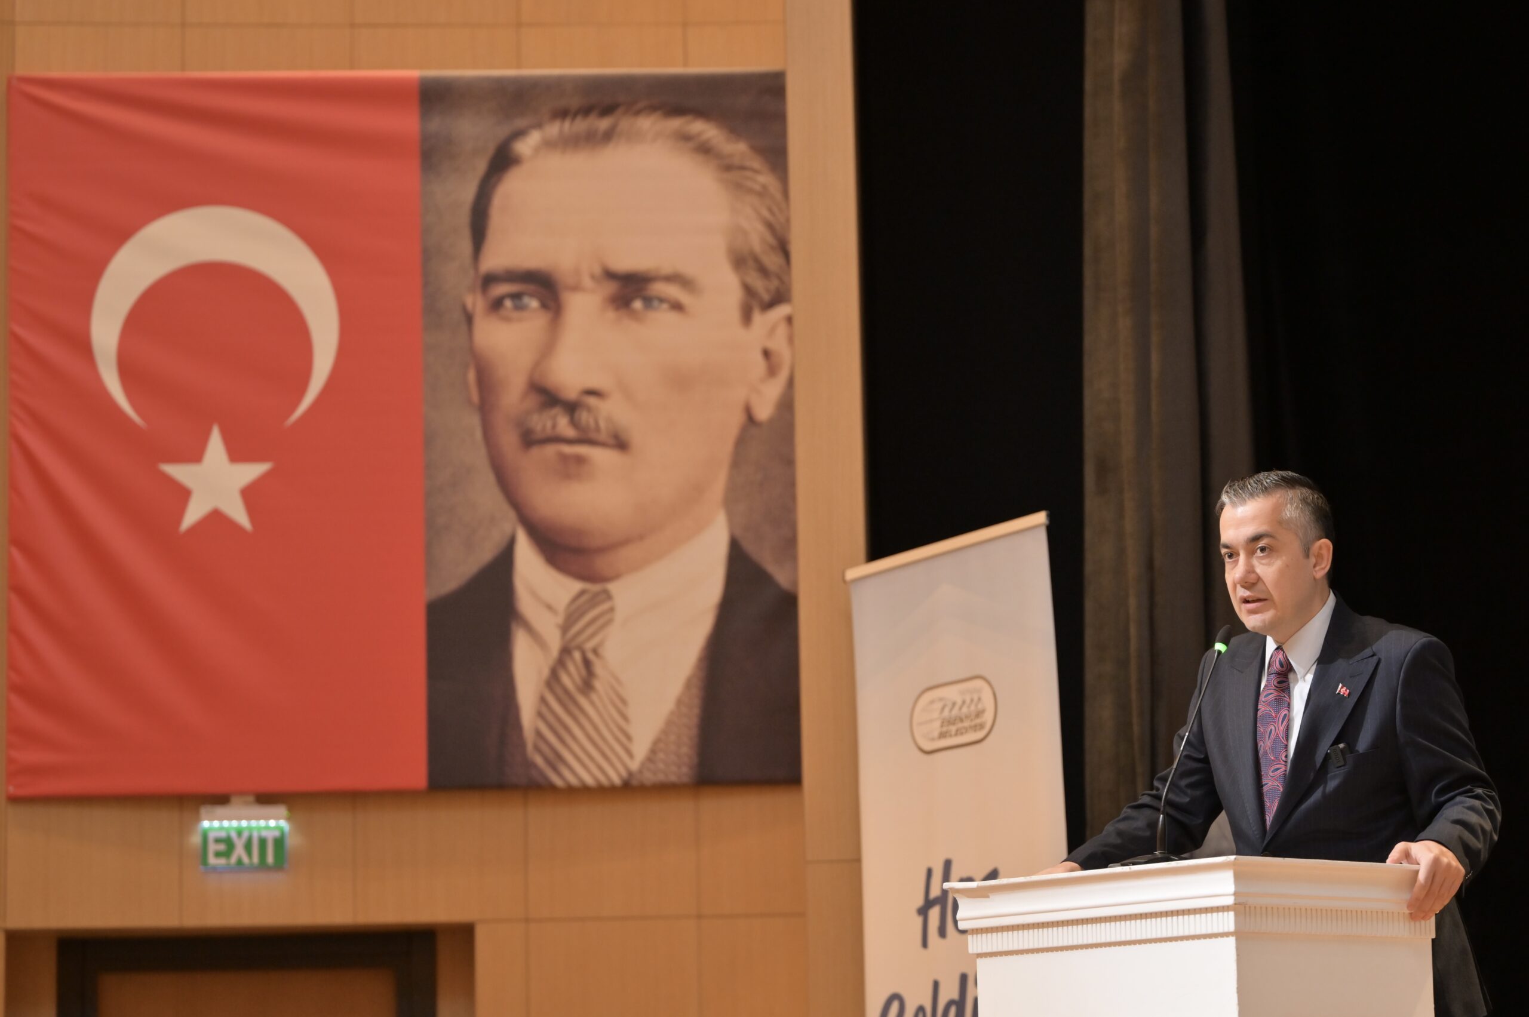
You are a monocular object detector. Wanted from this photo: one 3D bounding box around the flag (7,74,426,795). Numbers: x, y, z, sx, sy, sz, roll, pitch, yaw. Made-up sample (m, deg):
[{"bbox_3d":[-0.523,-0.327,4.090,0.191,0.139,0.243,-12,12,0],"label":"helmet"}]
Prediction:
[{"bbox_3d":[-1.687,-0.233,10.060,1.280,2.230,0.030,-1,-8,-4],"label":"flag"}]

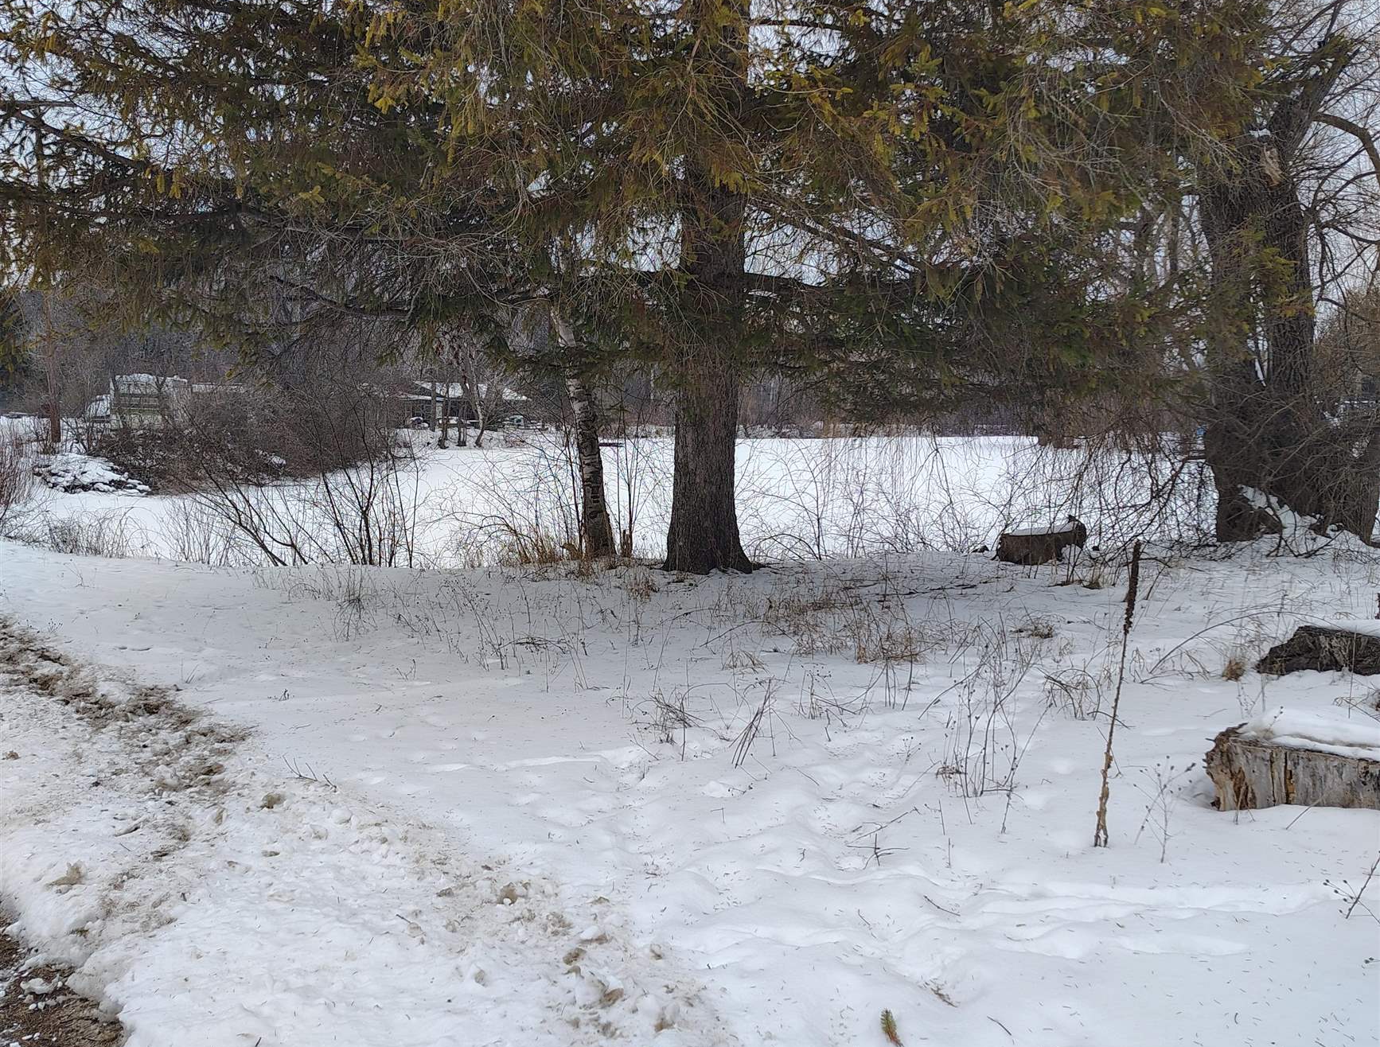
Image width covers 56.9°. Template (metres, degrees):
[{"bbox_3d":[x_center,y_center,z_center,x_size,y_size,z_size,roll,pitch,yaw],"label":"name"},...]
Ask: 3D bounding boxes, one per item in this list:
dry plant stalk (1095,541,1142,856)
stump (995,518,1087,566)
[{"bbox_3d":[1.500,0.605,4.450,0.110,1.080,0.070,2,5,0],"label":"dry plant stalk"},{"bbox_3d":[3.680,0.210,13.350,0.940,0.430,0.830,0,5,0],"label":"stump"}]

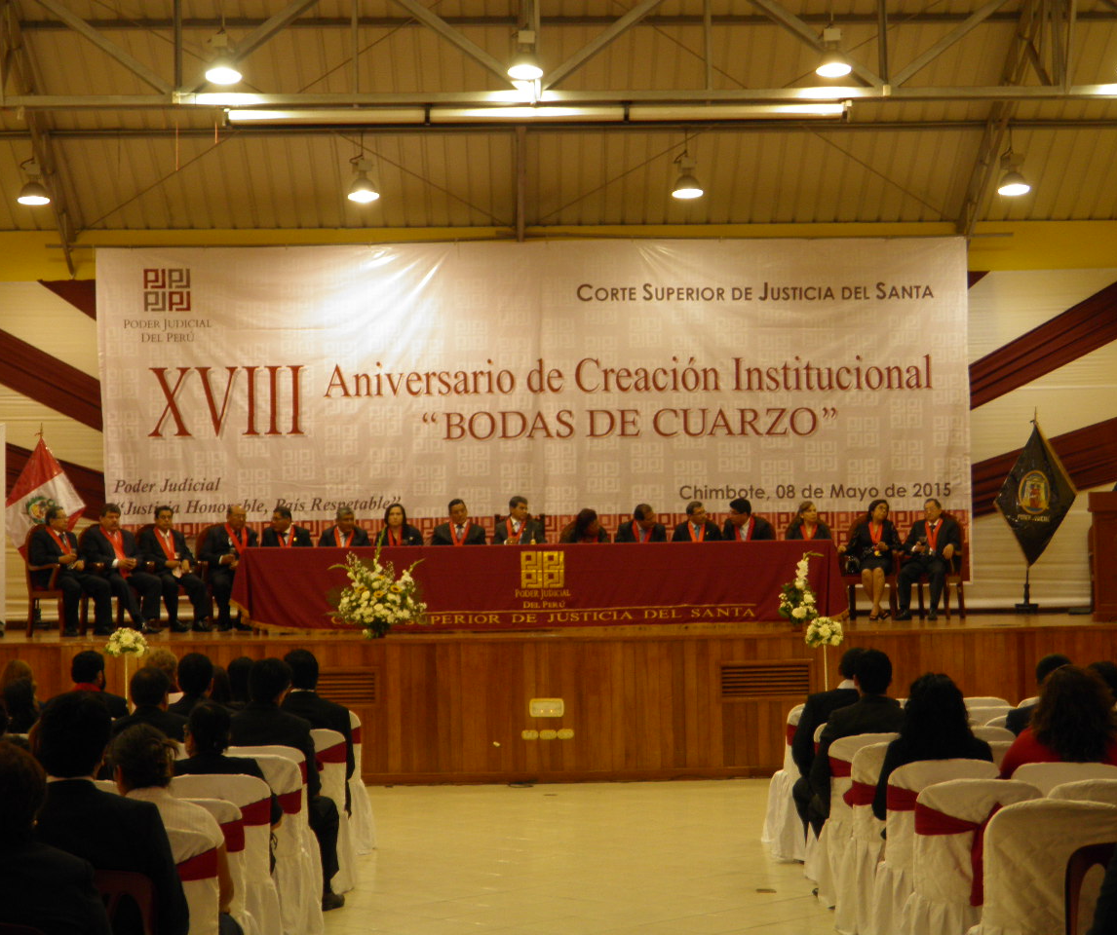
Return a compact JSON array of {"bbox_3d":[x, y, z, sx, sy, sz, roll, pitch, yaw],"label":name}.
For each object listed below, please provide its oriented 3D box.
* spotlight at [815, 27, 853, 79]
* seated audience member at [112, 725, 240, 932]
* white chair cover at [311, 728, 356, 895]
[{"bbox_3d":[2.682,-4.073,21.842,0.360,0.450,0.360,-1,-3,0],"label":"spotlight"},{"bbox_3d":[-1.262,1.415,7.204,0.520,1.200,0.820,-1,-3,-2],"label":"seated audience member"},{"bbox_3d":[-1.280,1.753,11.465,0.470,0.885,0.570,-1,-3,-1],"label":"white chair cover"}]

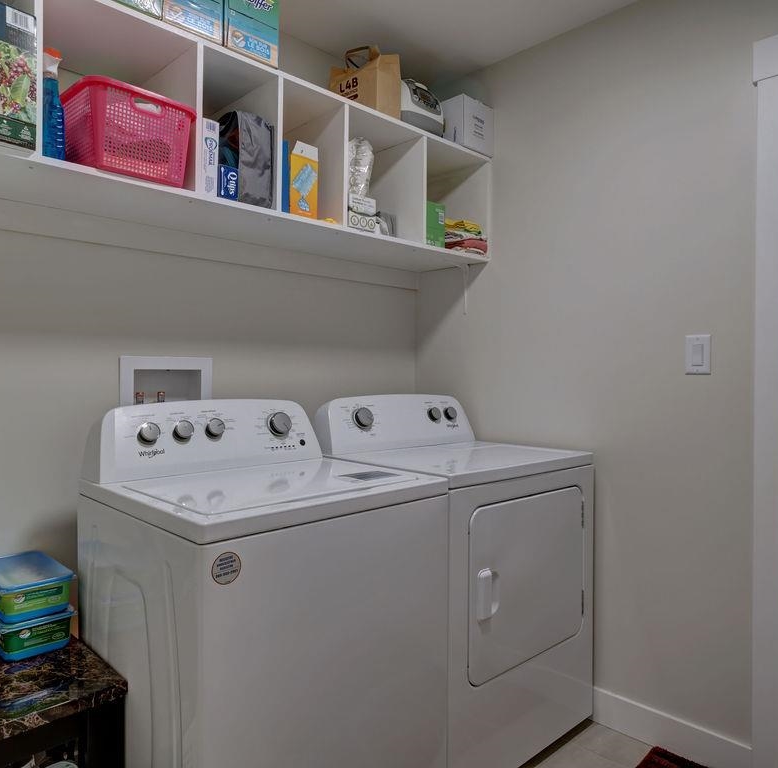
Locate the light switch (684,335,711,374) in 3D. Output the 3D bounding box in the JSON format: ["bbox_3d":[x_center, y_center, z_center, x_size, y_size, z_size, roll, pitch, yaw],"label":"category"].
[{"bbox_3d":[0.941,-0.088,1.803,0.012,0.121,0.073,-1,1,-44],"label":"light switch"}]

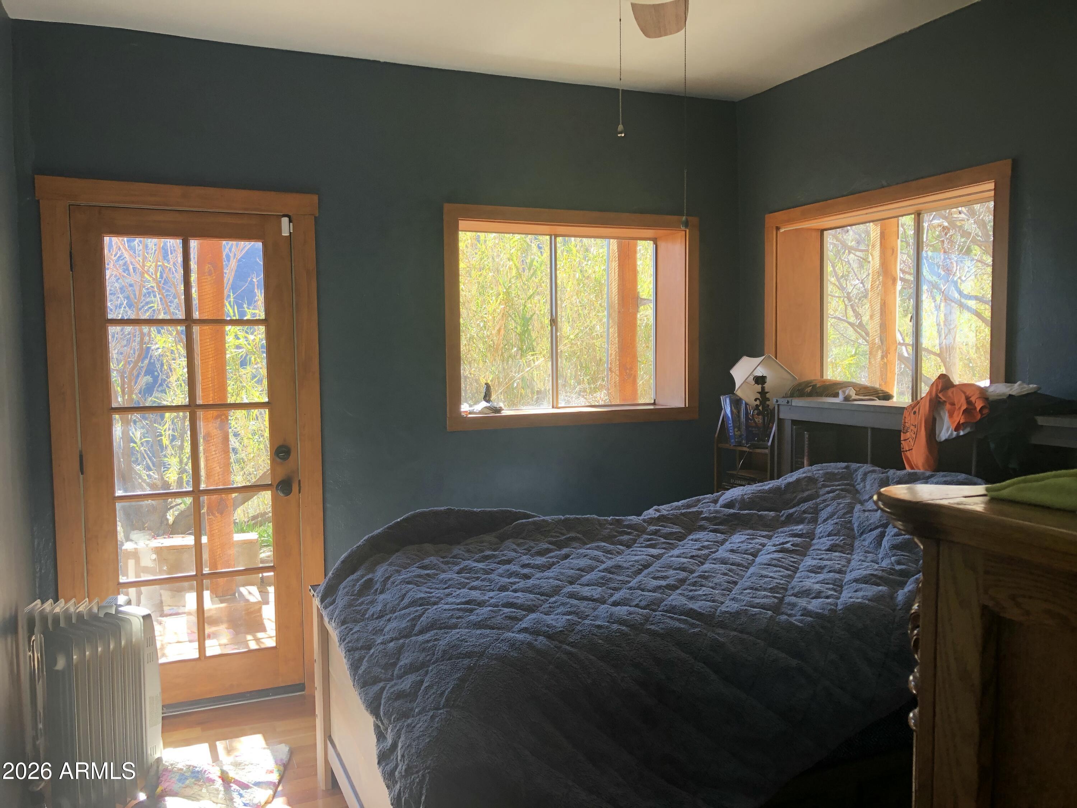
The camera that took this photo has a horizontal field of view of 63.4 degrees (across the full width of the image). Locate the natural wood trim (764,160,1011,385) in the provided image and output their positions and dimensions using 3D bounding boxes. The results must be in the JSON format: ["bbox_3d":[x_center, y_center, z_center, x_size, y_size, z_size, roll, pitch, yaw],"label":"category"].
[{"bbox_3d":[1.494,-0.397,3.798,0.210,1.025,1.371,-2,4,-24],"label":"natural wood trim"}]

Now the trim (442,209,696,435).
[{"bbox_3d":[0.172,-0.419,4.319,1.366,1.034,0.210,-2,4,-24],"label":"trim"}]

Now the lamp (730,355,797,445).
[{"bbox_3d":[1.025,-0.017,4.070,0.300,0.425,0.255,-2,4,-24],"label":"lamp"}]

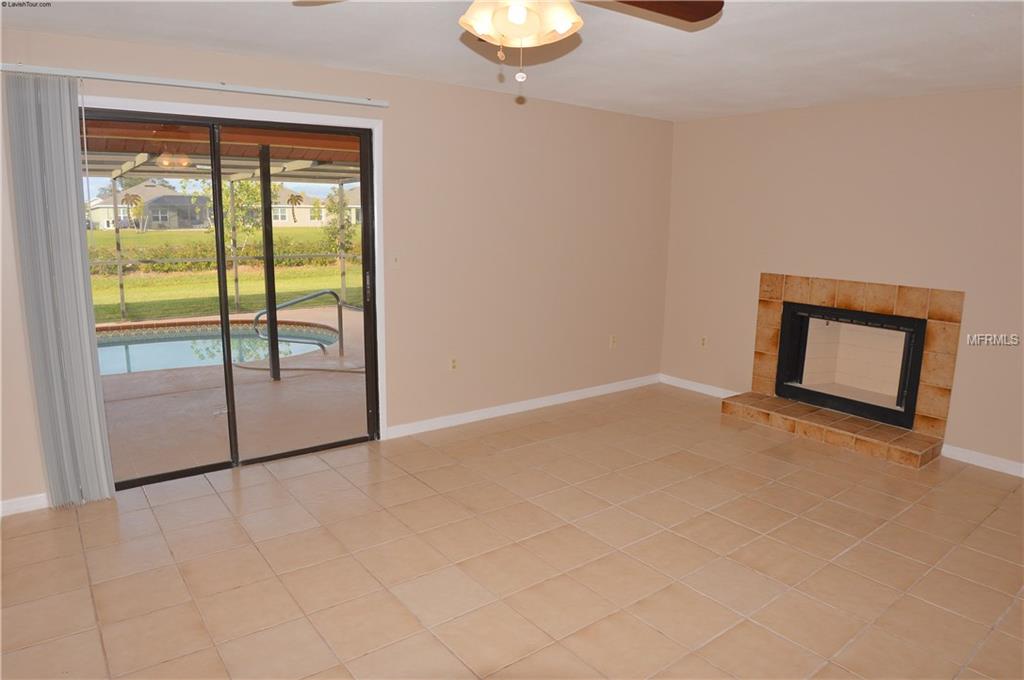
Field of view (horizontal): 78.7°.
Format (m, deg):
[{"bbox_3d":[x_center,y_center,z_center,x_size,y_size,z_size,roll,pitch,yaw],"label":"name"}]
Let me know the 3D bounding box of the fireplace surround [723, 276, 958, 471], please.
[{"bbox_3d":[2.319,0.144,4.563,0.396,1.116,1.444,-7,13,-37],"label":"fireplace surround"}]

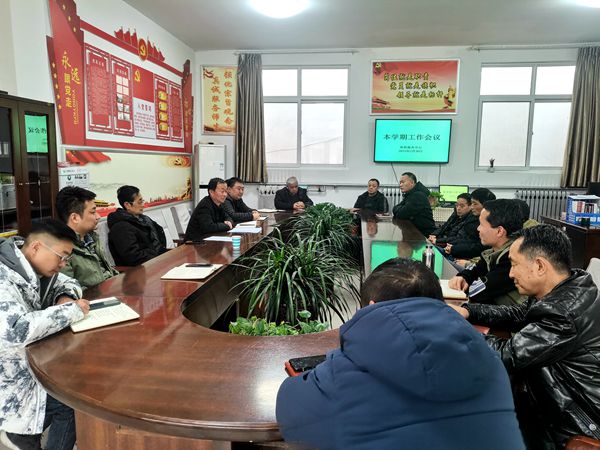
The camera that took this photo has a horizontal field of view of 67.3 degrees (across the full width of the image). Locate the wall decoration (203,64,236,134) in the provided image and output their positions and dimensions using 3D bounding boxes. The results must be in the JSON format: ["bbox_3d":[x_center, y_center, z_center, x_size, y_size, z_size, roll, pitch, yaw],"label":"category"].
[{"bbox_3d":[-1.384,-2.176,7.884,0.703,1.173,0.035,2,8,7],"label":"wall decoration"}]

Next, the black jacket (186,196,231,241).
[{"bbox_3d":[-0.821,0.035,4.168,0.480,0.580,0.530,2,8,7],"label":"black jacket"}]

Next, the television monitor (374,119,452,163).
[{"bbox_3d":[1.909,-1.418,7.648,1.240,0.725,0.080,2,13,7],"label":"television monitor"}]

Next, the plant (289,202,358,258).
[{"bbox_3d":[0.245,0.241,4.779,0.740,0.880,0.740,2,8,7],"label":"plant"}]

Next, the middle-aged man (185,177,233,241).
[{"bbox_3d":[-0.749,0.183,4.243,0.700,1.250,0.550,0,8,-7],"label":"middle-aged man"}]

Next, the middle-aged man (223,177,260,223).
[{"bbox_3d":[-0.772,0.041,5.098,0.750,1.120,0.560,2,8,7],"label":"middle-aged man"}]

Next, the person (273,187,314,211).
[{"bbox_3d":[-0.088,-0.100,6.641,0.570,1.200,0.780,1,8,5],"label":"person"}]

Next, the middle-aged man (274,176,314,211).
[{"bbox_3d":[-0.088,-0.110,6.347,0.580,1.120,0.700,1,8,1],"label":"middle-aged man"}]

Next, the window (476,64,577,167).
[{"bbox_3d":[3.755,-1.744,7.340,1.631,1.742,0.100,2,8,7],"label":"window"}]

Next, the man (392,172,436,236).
[{"bbox_3d":[1.383,0.001,5.634,0.700,1.300,0.560,2,8,10],"label":"man"}]

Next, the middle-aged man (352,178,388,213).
[{"bbox_3d":[1.029,-0.066,6.548,0.540,1.185,0.780,3,8,17],"label":"middle-aged man"}]

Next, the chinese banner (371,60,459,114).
[{"bbox_3d":[1.899,-2.275,7.473,1.418,0.885,0.035,2,8,7],"label":"chinese banner"}]

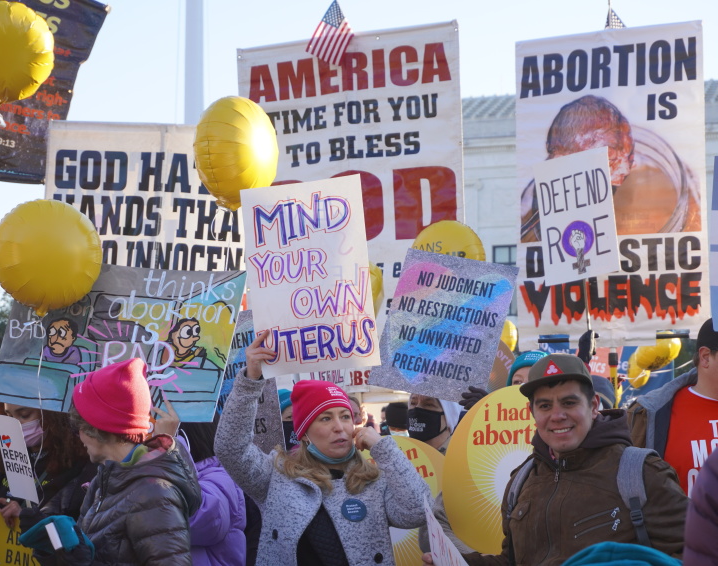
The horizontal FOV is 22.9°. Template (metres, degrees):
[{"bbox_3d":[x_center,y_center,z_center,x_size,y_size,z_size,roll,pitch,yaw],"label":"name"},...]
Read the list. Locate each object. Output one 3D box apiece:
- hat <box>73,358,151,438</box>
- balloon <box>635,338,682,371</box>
[{"bbox_3d":[-0.671,0.312,4.850,0.230,0.200,0.195,24,12,8],"label":"hat"},{"bbox_3d":[2.196,0.507,13.000,0.370,0.240,0.370,-30,-18,0],"label":"balloon"}]

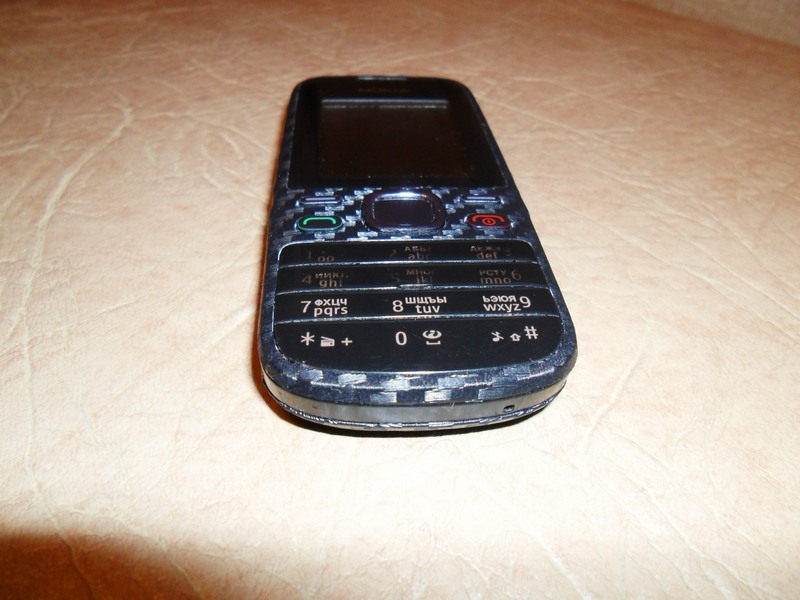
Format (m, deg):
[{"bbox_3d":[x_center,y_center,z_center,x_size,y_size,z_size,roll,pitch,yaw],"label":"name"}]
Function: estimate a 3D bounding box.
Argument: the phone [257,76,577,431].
[{"bbox_3d":[-0.001,-0.019,0.123,0.046,0.014,0.108,-1,39,-5],"label":"phone"}]

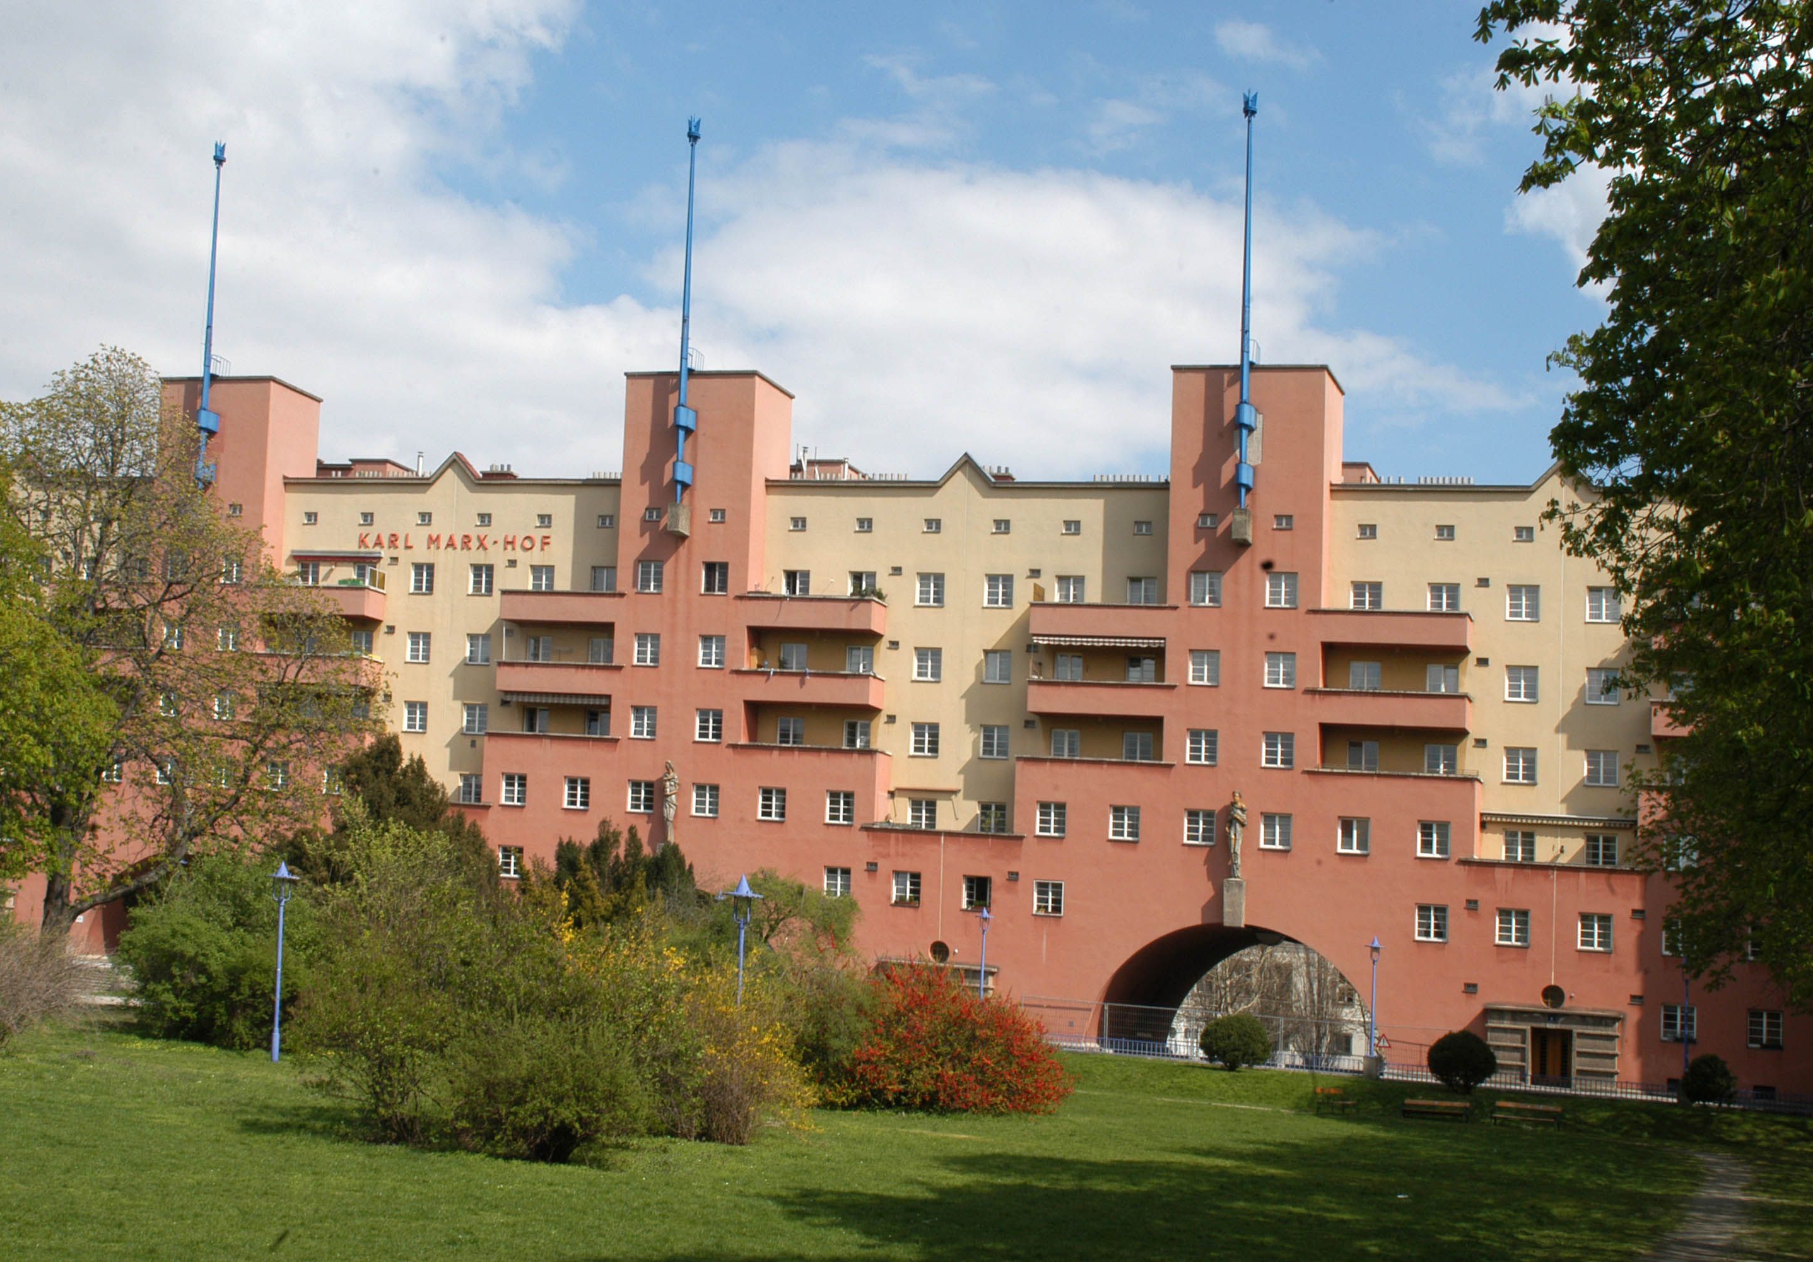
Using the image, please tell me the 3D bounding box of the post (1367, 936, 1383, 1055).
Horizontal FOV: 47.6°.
[{"bbox_3d":[15.740,12.250,69.000,0.550,4.000,0.550,1,-6,17],"label":"post"}]

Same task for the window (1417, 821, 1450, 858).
[{"bbox_3d":[19.506,7.708,76.012,1.160,1.370,0.200,1,-6,17],"label":"window"}]

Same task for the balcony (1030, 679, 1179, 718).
[{"bbox_3d":[7.903,2.709,82.506,5.960,1.400,1.400,1,-5,17],"label":"balcony"}]

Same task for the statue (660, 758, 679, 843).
[{"bbox_3d":[-9.702,6.998,84.301,0.780,3.350,0.700,1,-3,16],"label":"statue"}]

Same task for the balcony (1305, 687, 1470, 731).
[{"bbox_3d":[18.092,2.920,77.488,6.039,1.288,1.350,1,-3,16],"label":"balcony"}]

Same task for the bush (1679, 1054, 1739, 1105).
[{"bbox_3d":[24.603,13.754,63.000,1.774,1.591,1.800,1,-3,16],"label":"bush"}]

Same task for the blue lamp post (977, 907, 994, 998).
[{"bbox_3d":[2.948,12.800,79.000,0.700,4.300,0.700,1,-5,17],"label":"blue lamp post"}]

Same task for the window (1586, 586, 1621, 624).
[{"bbox_3d":[25.859,-0.959,76.166,1.208,1.325,0.220,1,-3,16],"label":"window"}]

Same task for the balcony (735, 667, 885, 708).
[{"bbox_3d":[-4.058,2.303,83.906,5.700,1.420,1.650,1,-6,17],"label":"balcony"}]

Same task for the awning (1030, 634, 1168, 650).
[{"bbox_3d":[7.557,0.469,80.386,5.250,0.420,0.600,1,-3,16],"label":"awning"}]

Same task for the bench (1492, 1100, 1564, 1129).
[{"bbox_3d":[18.450,14.396,61.000,1.950,0.780,0.680,1,-5,20],"label":"bench"}]

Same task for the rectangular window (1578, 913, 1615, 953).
[{"bbox_3d":[25.628,11.201,76.267,1.200,1.410,0.200,1,-5,17],"label":"rectangular window"}]

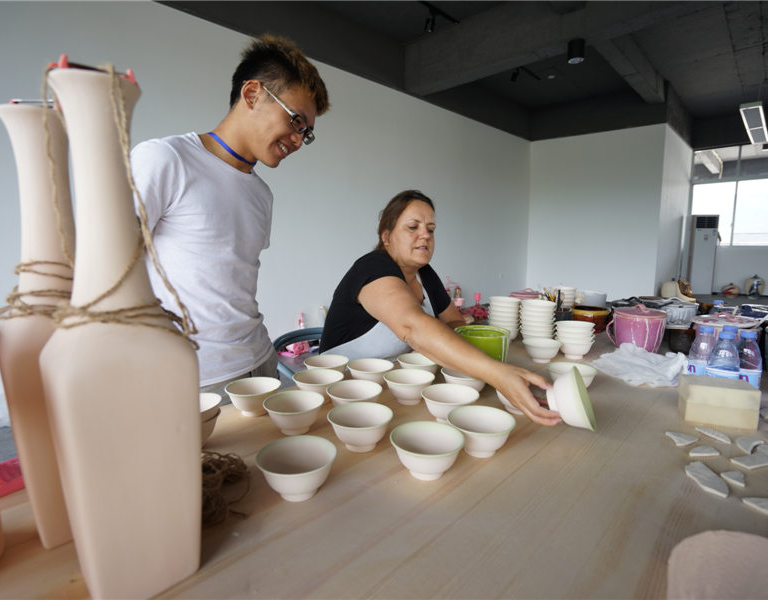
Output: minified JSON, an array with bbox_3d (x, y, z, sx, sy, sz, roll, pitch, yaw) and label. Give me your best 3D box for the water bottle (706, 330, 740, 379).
[{"bbox_3d":[0.841,0.169,0.993,0.063,0.182,0.063,-1,8,0],"label":"water bottle"}]

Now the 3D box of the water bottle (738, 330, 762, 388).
[{"bbox_3d":[0.846,0.162,0.938,0.060,0.177,0.060,-1,8,0],"label":"water bottle"}]

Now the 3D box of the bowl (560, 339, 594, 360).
[{"bbox_3d":[0.643,0.164,1.354,0.126,0.062,0.126,-1,8,0],"label":"bowl"}]

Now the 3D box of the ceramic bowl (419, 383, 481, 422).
[{"bbox_3d":[0.144,0.233,0.870,0.124,0.060,0.124,0,8,0],"label":"ceramic bowl"}]

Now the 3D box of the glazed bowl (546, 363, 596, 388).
[{"bbox_3d":[0.482,0.207,1.031,0.124,0.060,0.124,0,8,0],"label":"glazed bowl"}]

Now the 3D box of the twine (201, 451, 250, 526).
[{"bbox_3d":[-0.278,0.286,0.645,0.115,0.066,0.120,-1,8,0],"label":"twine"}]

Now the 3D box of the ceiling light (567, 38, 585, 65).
[{"bbox_3d":[1.824,-2.345,3.800,0.142,0.182,0.142,0,8,0],"label":"ceiling light"}]

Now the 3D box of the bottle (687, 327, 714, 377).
[{"bbox_3d":[0.797,0.155,0.997,0.060,0.177,0.060,-1,8,0],"label":"bottle"}]

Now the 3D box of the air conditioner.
[{"bbox_3d":[6.984,-0.982,8.818,0.500,1.700,0.280,0,8,7],"label":"air conditioner"}]

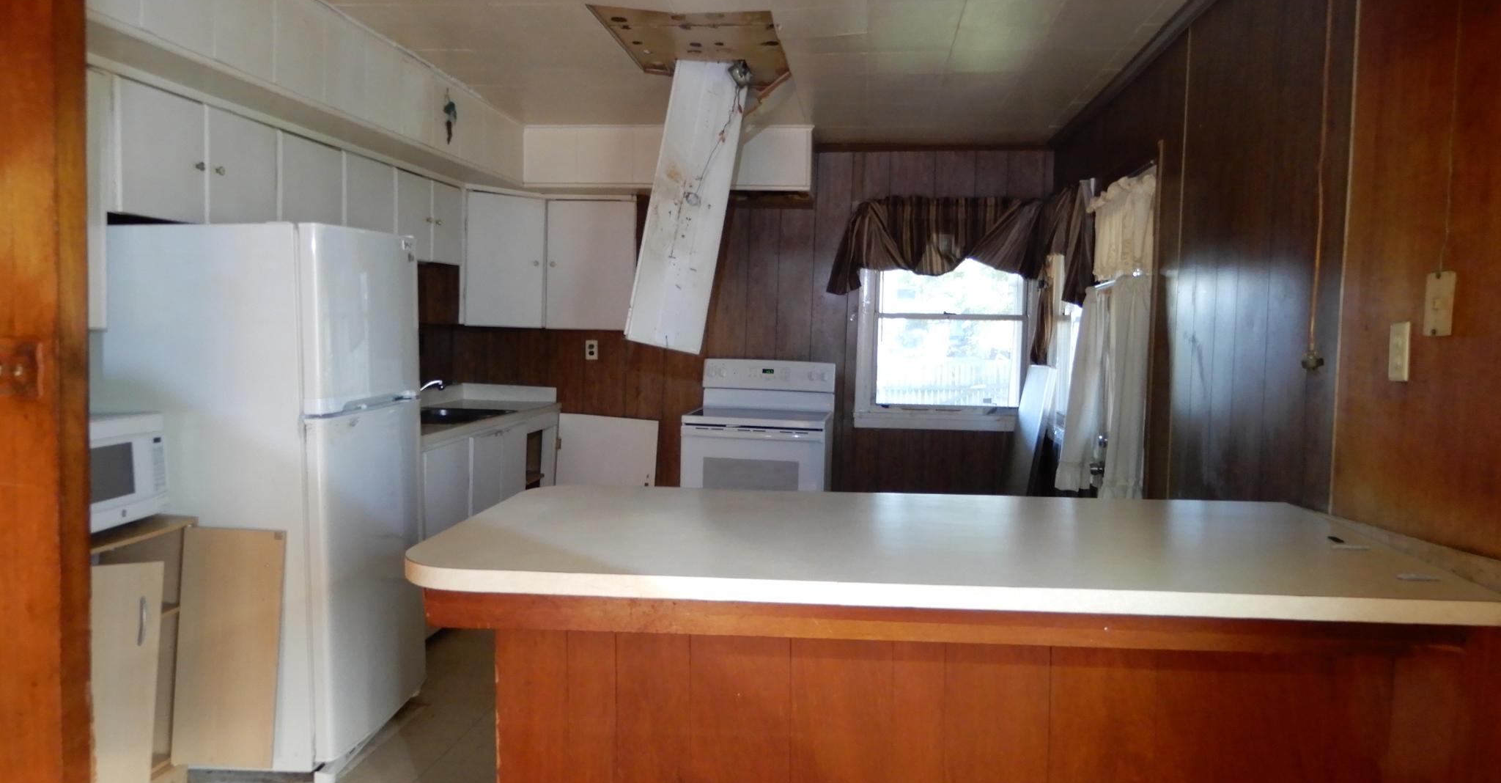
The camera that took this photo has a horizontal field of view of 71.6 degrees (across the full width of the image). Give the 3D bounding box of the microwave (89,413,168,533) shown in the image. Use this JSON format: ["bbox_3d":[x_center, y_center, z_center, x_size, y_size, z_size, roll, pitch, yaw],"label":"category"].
[{"bbox_3d":[-1.909,0.221,2.776,0.380,0.285,0.500,1,4,4],"label":"microwave"}]

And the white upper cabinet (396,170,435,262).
[{"bbox_3d":[-1.754,-0.839,4.983,0.300,0.410,0.385,2,4,7],"label":"white upper cabinet"}]

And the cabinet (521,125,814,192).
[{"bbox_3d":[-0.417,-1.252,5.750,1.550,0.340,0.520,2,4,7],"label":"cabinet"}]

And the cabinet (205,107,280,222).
[{"bbox_3d":[-1.916,-0.759,3.635,0.300,0.410,0.420,2,4,7],"label":"cabinet"}]

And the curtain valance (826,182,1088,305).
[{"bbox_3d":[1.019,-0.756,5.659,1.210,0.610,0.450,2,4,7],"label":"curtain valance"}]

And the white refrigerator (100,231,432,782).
[{"bbox_3d":[-1.544,0.318,3.409,0.700,1.670,0.690,2,4,7],"label":"white refrigerator"}]

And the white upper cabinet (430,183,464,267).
[{"bbox_3d":[-1.710,-0.861,5.349,0.300,0.410,0.350,2,4,7],"label":"white upper cabinet"}]

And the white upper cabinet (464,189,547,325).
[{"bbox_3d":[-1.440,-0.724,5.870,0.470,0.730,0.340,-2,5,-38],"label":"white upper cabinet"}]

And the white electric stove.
[{"bbox_3d":[0.047,0.440,5.732,0.760,1.195,0.670,2,4,7],"label":"white electric stove"}]

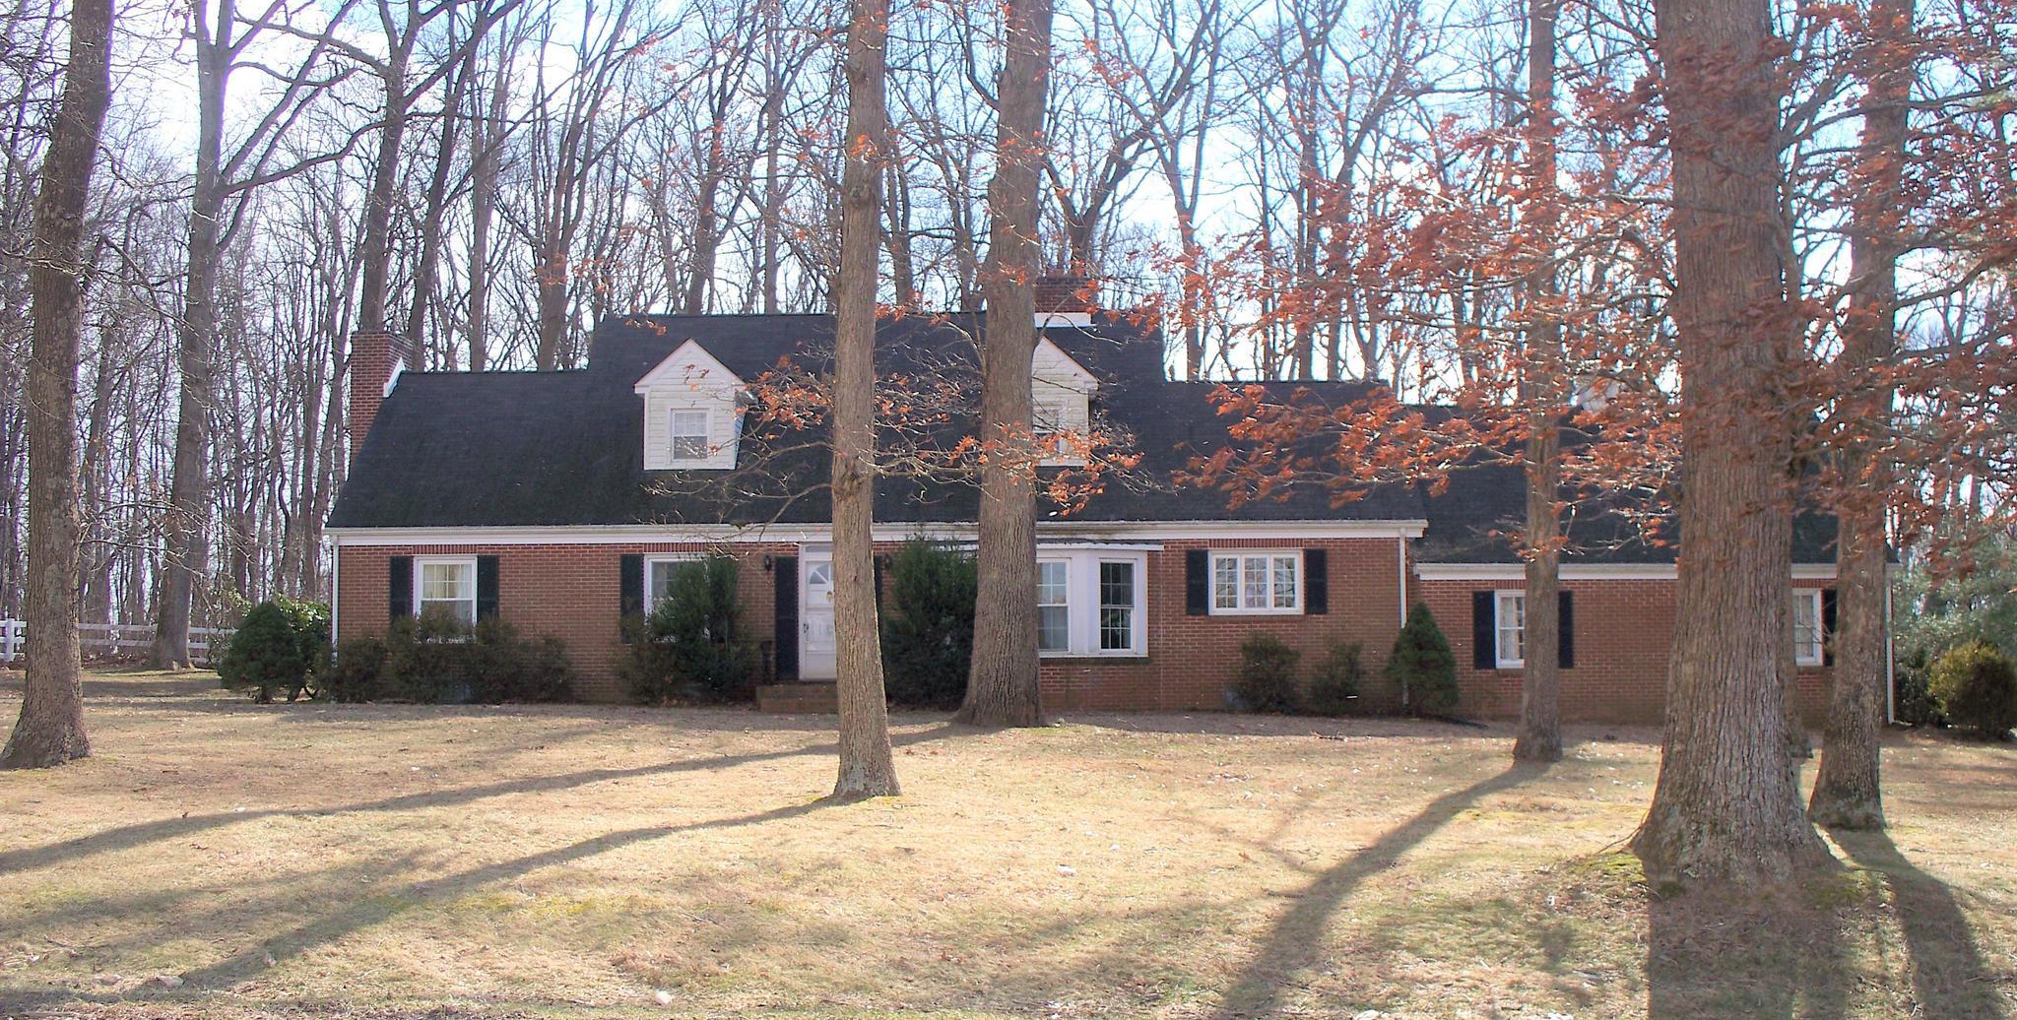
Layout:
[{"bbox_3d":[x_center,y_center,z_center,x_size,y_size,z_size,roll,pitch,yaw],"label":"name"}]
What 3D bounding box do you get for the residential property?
[{"bbox_3d":[1.652,-0.110,40.437,26.800,7.850,10.500,0,-2,2],"label":"residential property"}]

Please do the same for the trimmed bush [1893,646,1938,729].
[{"bbox_3d":[15.574,3.034,35.900,1.050,1.420,1.050,0,-2,2],"label":"trimmed bush"}]

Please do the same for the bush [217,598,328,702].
[{"bbox_3d":[-12.770,2.434,36.400,1.920,1.800,1.800,0,-2,2],"label":"bush"}]

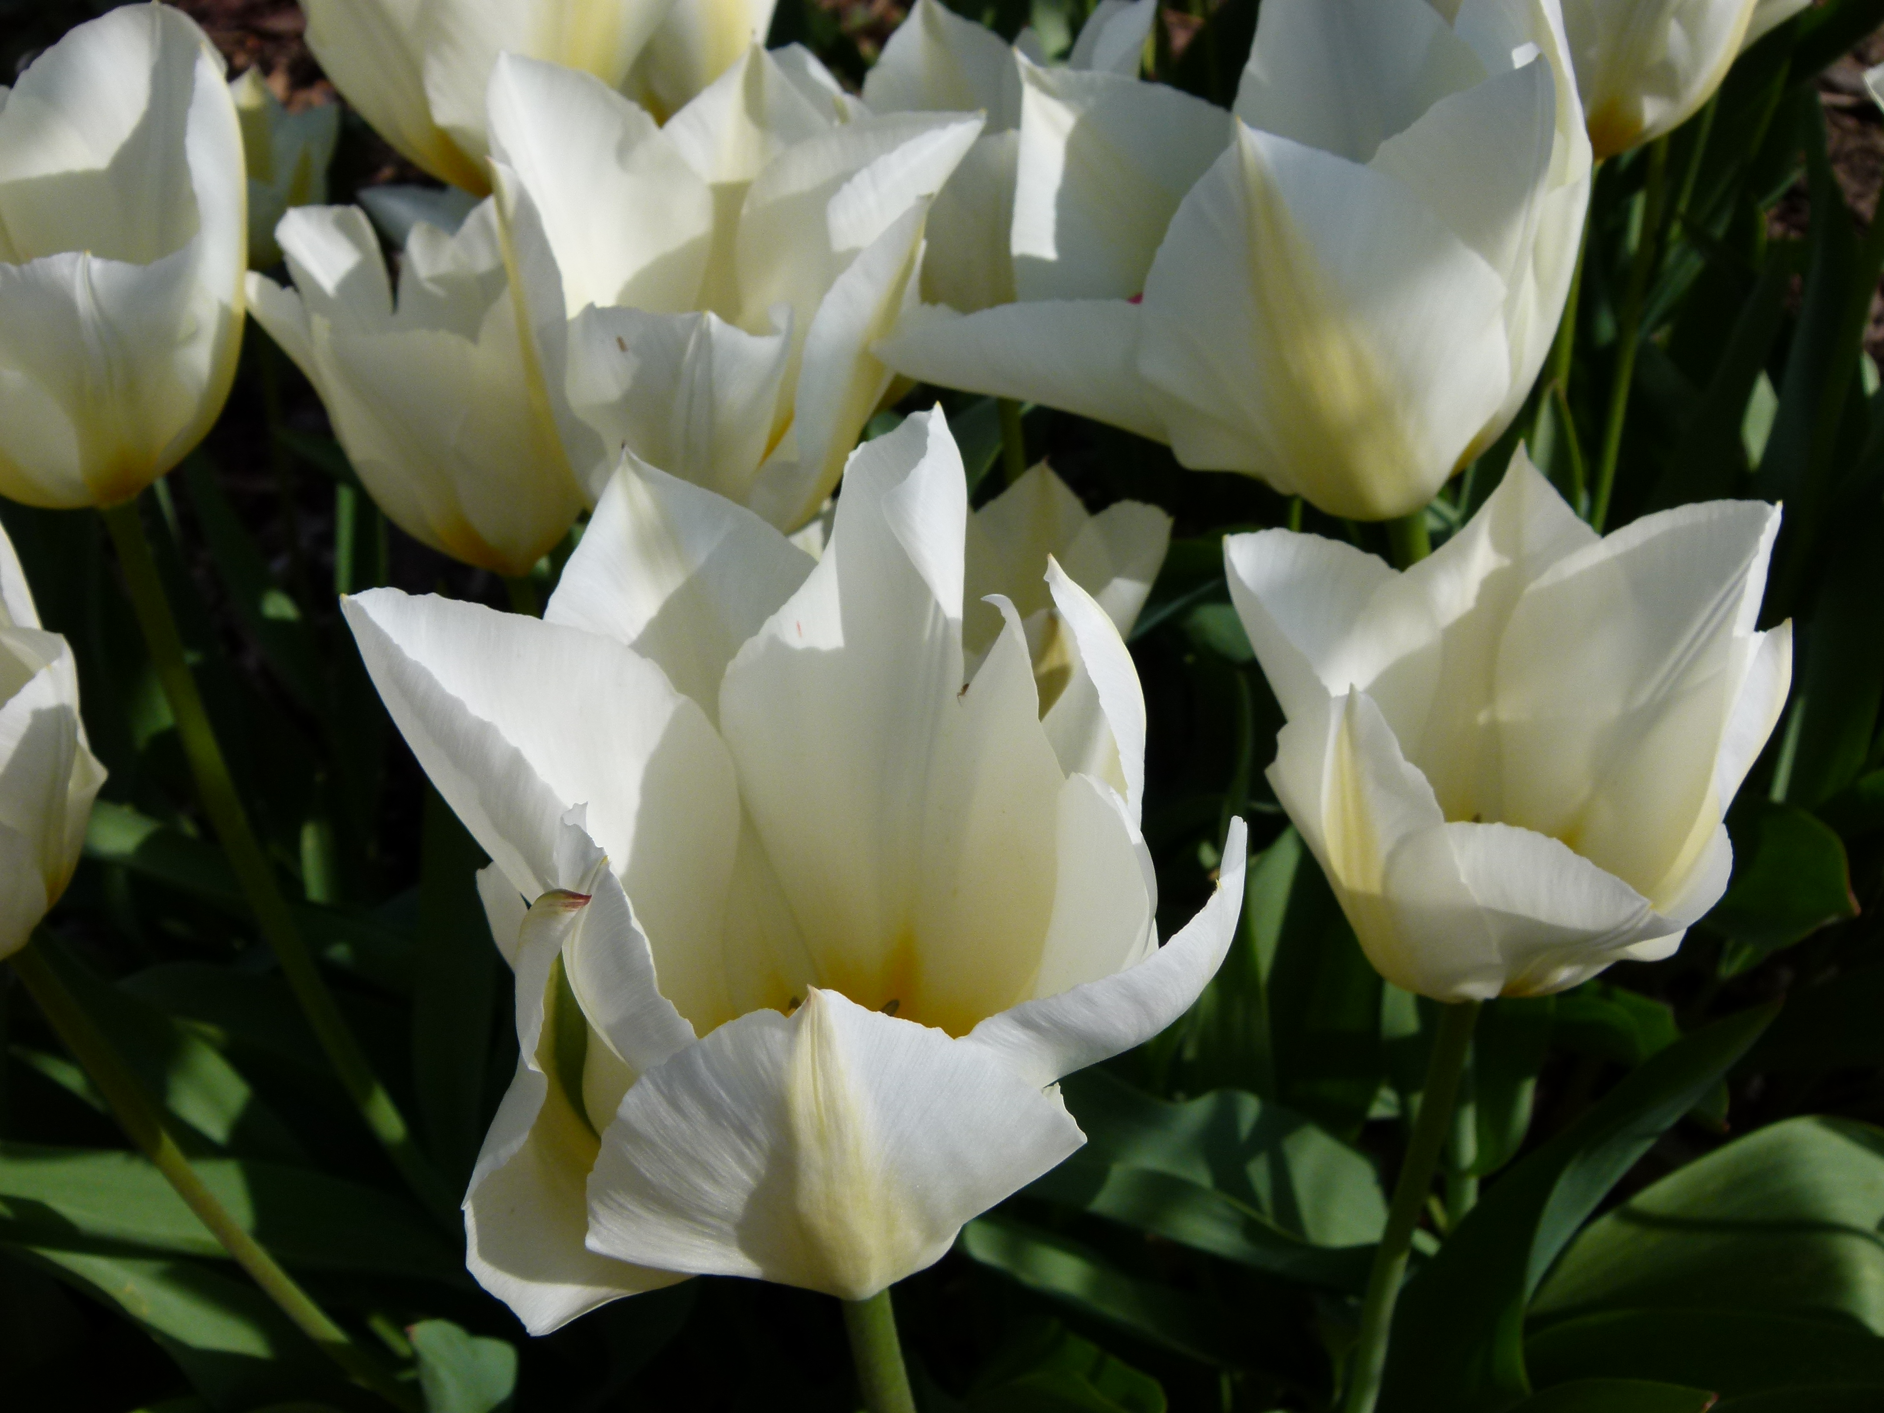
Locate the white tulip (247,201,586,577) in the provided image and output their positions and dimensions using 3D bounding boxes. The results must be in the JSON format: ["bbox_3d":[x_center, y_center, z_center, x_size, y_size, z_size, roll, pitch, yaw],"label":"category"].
[{"bbox_3d":[-0.108,-0.066,0.470,0.082,0.076,0.082,0,37,0],"label":"white tulip"}]

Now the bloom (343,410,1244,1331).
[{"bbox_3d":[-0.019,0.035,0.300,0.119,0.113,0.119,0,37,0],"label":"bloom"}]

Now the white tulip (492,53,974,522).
[{"bbox_3d":[-0.041,-0.077,0.440,0.097,0.099,0.097,0,37,0],"label":"white tulip"}]

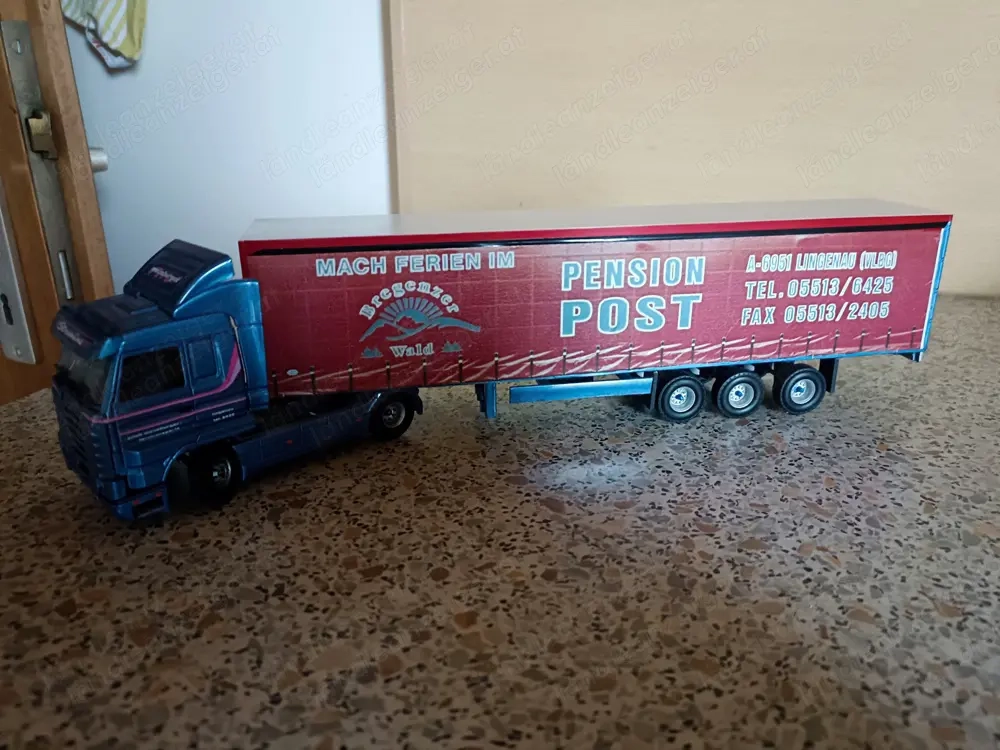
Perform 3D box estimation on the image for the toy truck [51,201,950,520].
[{"bbox_3d":[0.015,-0.021,0.300,0.343,0.085,0.097,-6,21,-15],"label":"toy truck"}]

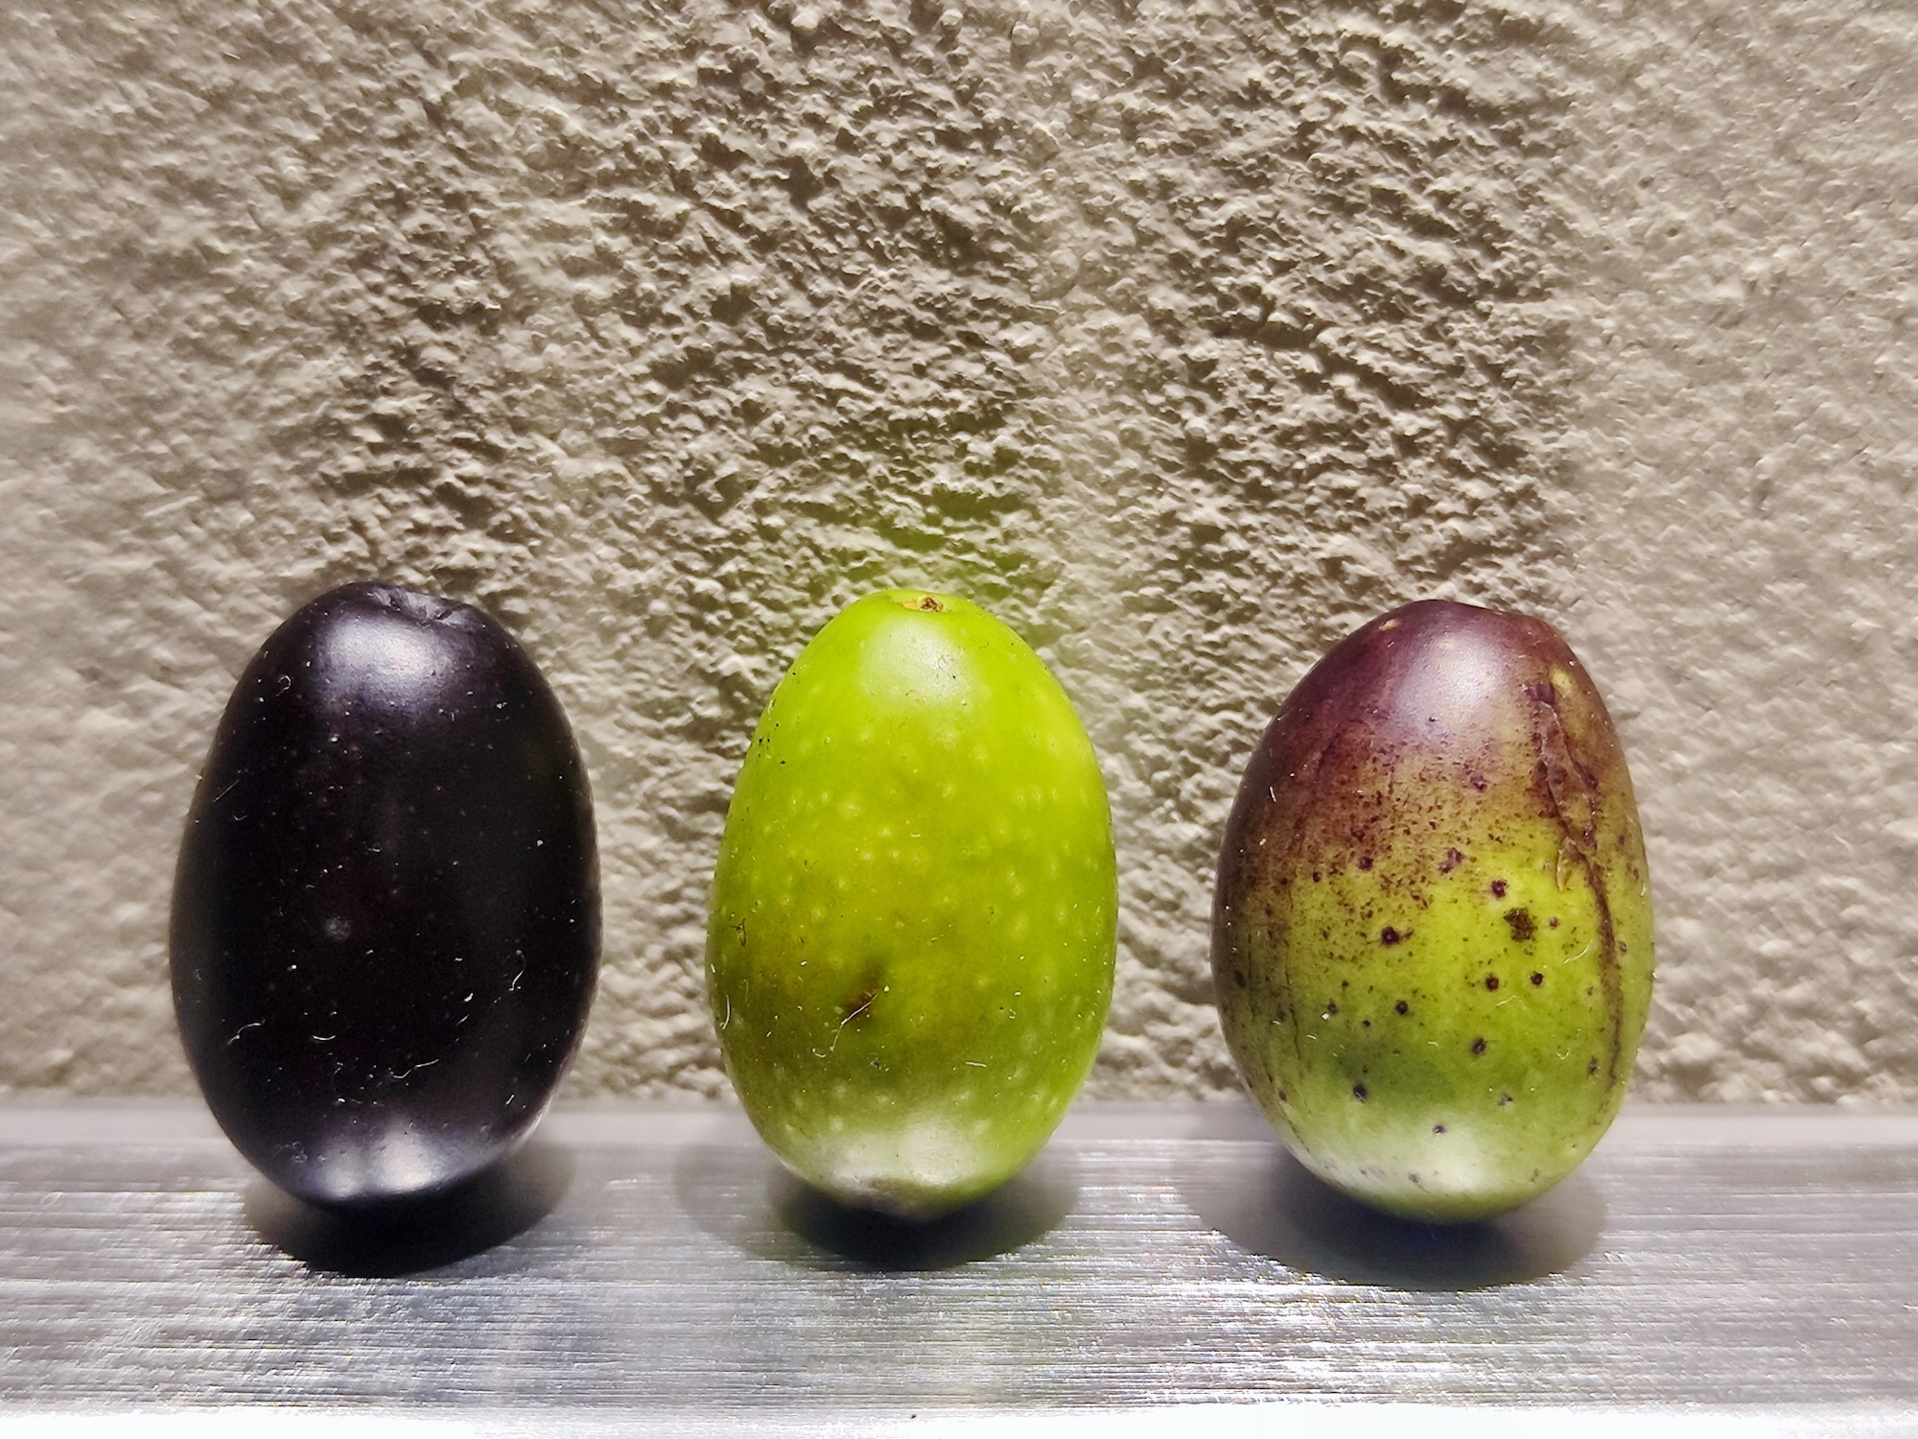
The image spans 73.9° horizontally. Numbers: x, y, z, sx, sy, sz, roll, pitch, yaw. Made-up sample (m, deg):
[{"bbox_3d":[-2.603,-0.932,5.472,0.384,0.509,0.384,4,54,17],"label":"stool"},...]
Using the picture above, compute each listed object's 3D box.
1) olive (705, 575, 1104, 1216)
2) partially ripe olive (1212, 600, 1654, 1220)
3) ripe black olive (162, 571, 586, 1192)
[{"bbox_3d":[-0.002,0.007,0.050,0.016,0.024,0.016,0,5,0],"label":"olive"},{"bbox_3d":[0.018,0.007,0.050,0.016,0.024,0.016,0,5,0],"label":"partially ripe olive"},{"bbox_3d":[-0.022,0.007,0.050,0.015,0.024,0.015,0,5,0],"label":"ripe black olive"}]

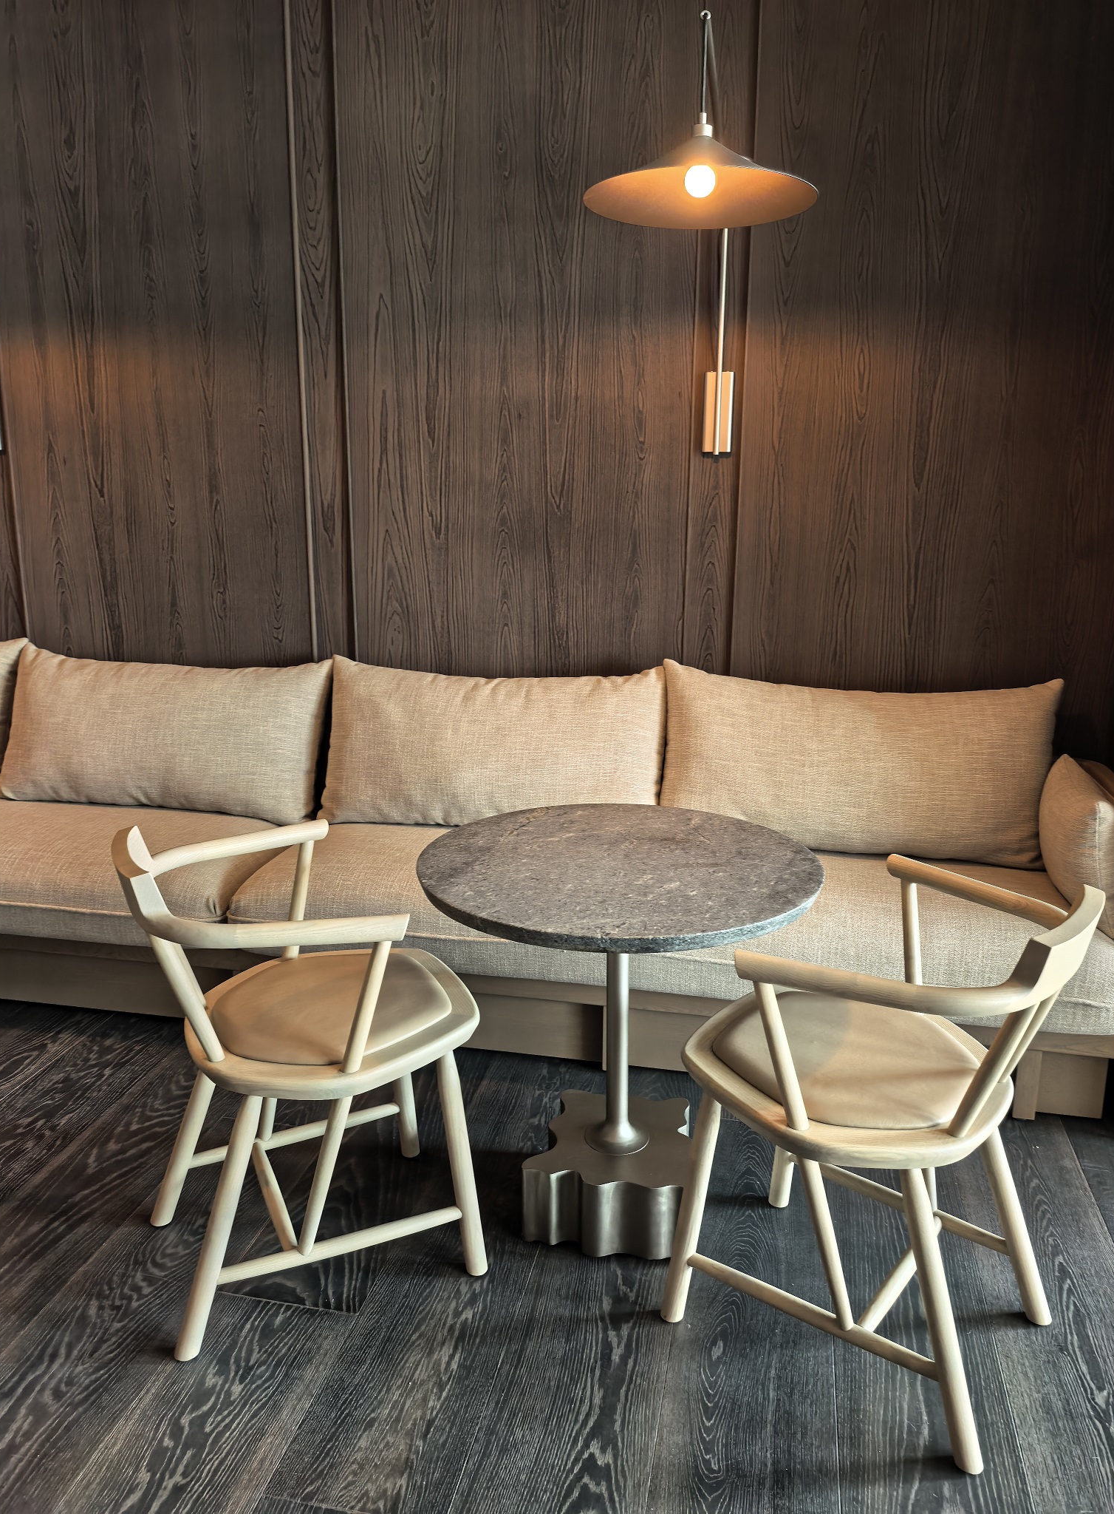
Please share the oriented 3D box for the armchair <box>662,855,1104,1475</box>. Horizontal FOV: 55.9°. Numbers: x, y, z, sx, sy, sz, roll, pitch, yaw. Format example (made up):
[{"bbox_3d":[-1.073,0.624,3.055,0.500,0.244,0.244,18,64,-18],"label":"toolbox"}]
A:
[{"bbox_3d":[0.509,0.555,1.672,0.562,0.792,0.564,11,17,37],"label":"armchair"}]

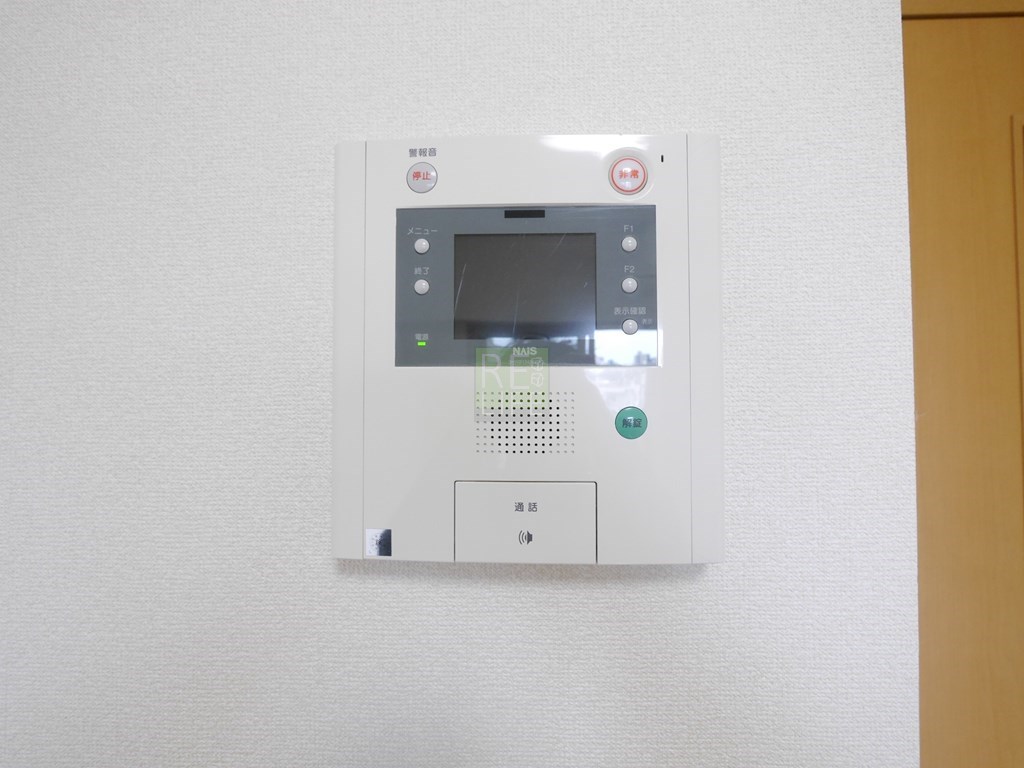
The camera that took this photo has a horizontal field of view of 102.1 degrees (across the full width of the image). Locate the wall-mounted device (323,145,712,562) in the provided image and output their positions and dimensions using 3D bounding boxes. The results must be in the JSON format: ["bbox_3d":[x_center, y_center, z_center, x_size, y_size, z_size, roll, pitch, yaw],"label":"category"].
[{"bbox_3d":[0.009,-0.018,0.224,0.209,0.230,0.029,0,-1,1],"label":"wall-mounted device"}]

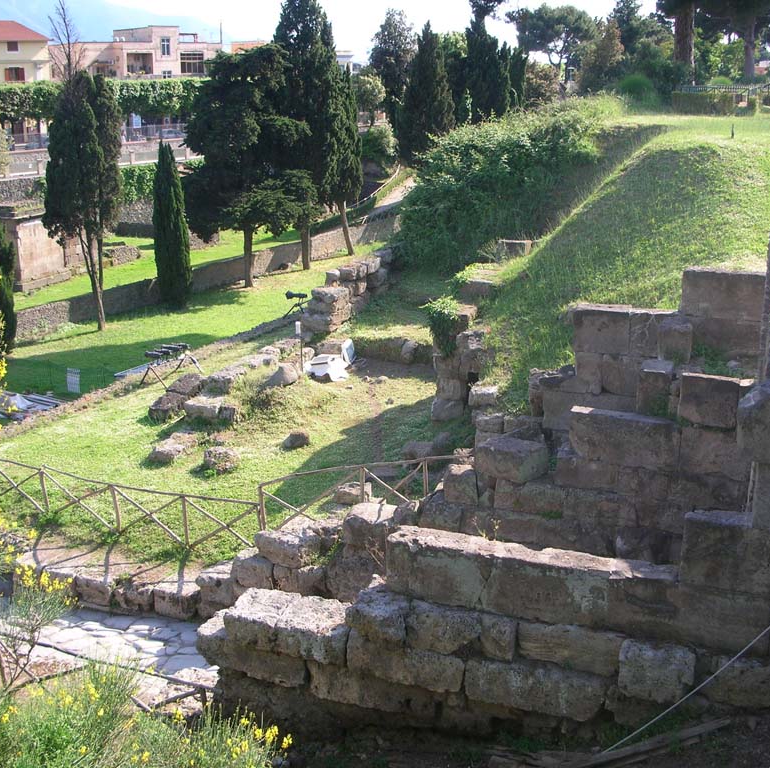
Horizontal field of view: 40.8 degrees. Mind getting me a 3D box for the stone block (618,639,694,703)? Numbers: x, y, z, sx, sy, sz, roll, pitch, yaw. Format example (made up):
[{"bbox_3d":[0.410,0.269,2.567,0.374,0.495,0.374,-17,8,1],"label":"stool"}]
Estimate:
[{"bbox_3d":[3.442,3.453,12.969,0.915,0.786,0.600,6,17,22],"label":"stone block"}]

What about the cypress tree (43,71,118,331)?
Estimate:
[{"bbox_3d":[-11.257,-6.748,38.464,2.400,9.400,2.400,-1,17,0],"label":"cypress tree"}]

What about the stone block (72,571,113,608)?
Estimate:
[{"bbox_3d":[-5.060,3.618,18.402,0.724,0.491,0.450,6,16,21],"label":"stone block"}]

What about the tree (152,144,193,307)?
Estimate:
[{"bbox_3d":[-8.681,-6.367,41.640,1.478,6.520,1.478,0,15,0],"label":"tree"}]

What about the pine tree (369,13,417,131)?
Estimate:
[{"bbox_3d":[0.520,-21.481,71.862,3.200,9.400,3.200,0,16,0],"label":"pine tree"}]

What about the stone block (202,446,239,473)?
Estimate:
[{"bbox_3d":[-3.651,1.691,23.082,0.700,0.420,0.600,2,17,10],"label":"stone block"}]

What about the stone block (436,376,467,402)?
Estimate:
[{"bbox_3d":[1.472,0.100,22.927,0.650,0.500,0.600,4,17,13],"label":"stone block"}]

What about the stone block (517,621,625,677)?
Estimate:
[{"bbox_3d":[2.394,3.187,13.205,1.268,0.518,0.698,4,17,17],"label":"stone block"}]

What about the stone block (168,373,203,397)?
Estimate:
[{"bbox_3d":[-5.096,0.038,26.448,0.600,0.400,1.100,4,17,14],"label":"stone block"}]

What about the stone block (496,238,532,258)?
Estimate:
[{"bbox_3d":[3.824,-4.003,30.679,0.980,0.480,0.600,4,18,14],"label":"stone block"}]

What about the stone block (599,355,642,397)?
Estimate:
[{"bbox_3d":[3.720,-0.130,16.282,0.620,0.600,0.500,5,18,17],"label":"stone block"}]

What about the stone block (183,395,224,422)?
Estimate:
[{"bbox_3d":[-4.671,0.650,27.268,1.039,0.452,0.600,6,17,22],"label":"stone block"}]

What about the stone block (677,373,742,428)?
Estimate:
[{"bbox_3d":[4.667,0.162,14.890,0.794,0.628,0.558,4,17,17],"label":"stone block"}]

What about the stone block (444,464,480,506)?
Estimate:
[{"bbox_3d":[1.268,1.549,16.386,0.497,0.542,0.511,4,17,17],"label":"stone block"}]

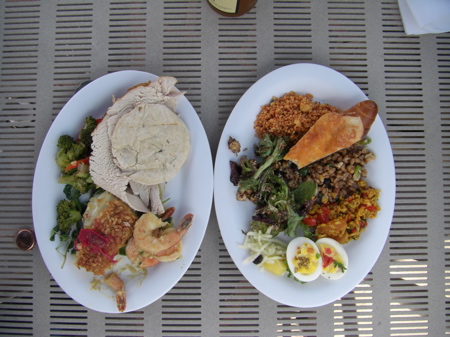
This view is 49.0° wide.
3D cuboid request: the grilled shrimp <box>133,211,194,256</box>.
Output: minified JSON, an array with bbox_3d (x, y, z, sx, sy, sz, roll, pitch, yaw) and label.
[{"bbox_3d":[-0.075,0.079,0.600,0.071,0.022,0.049,2,87,1],"label":"grilled shrimp"}]

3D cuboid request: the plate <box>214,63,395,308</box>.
[{"bbox_3d":[0.098,0.019,0.622,0.224,0.026,0.302,1,87,1],"label":"plate"}]

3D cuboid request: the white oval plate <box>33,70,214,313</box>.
[{"bbox_3d":[-0.127,0.028,0.626,0.225,0.026,0.303,7,87,1],"label":"white oval plate"}]

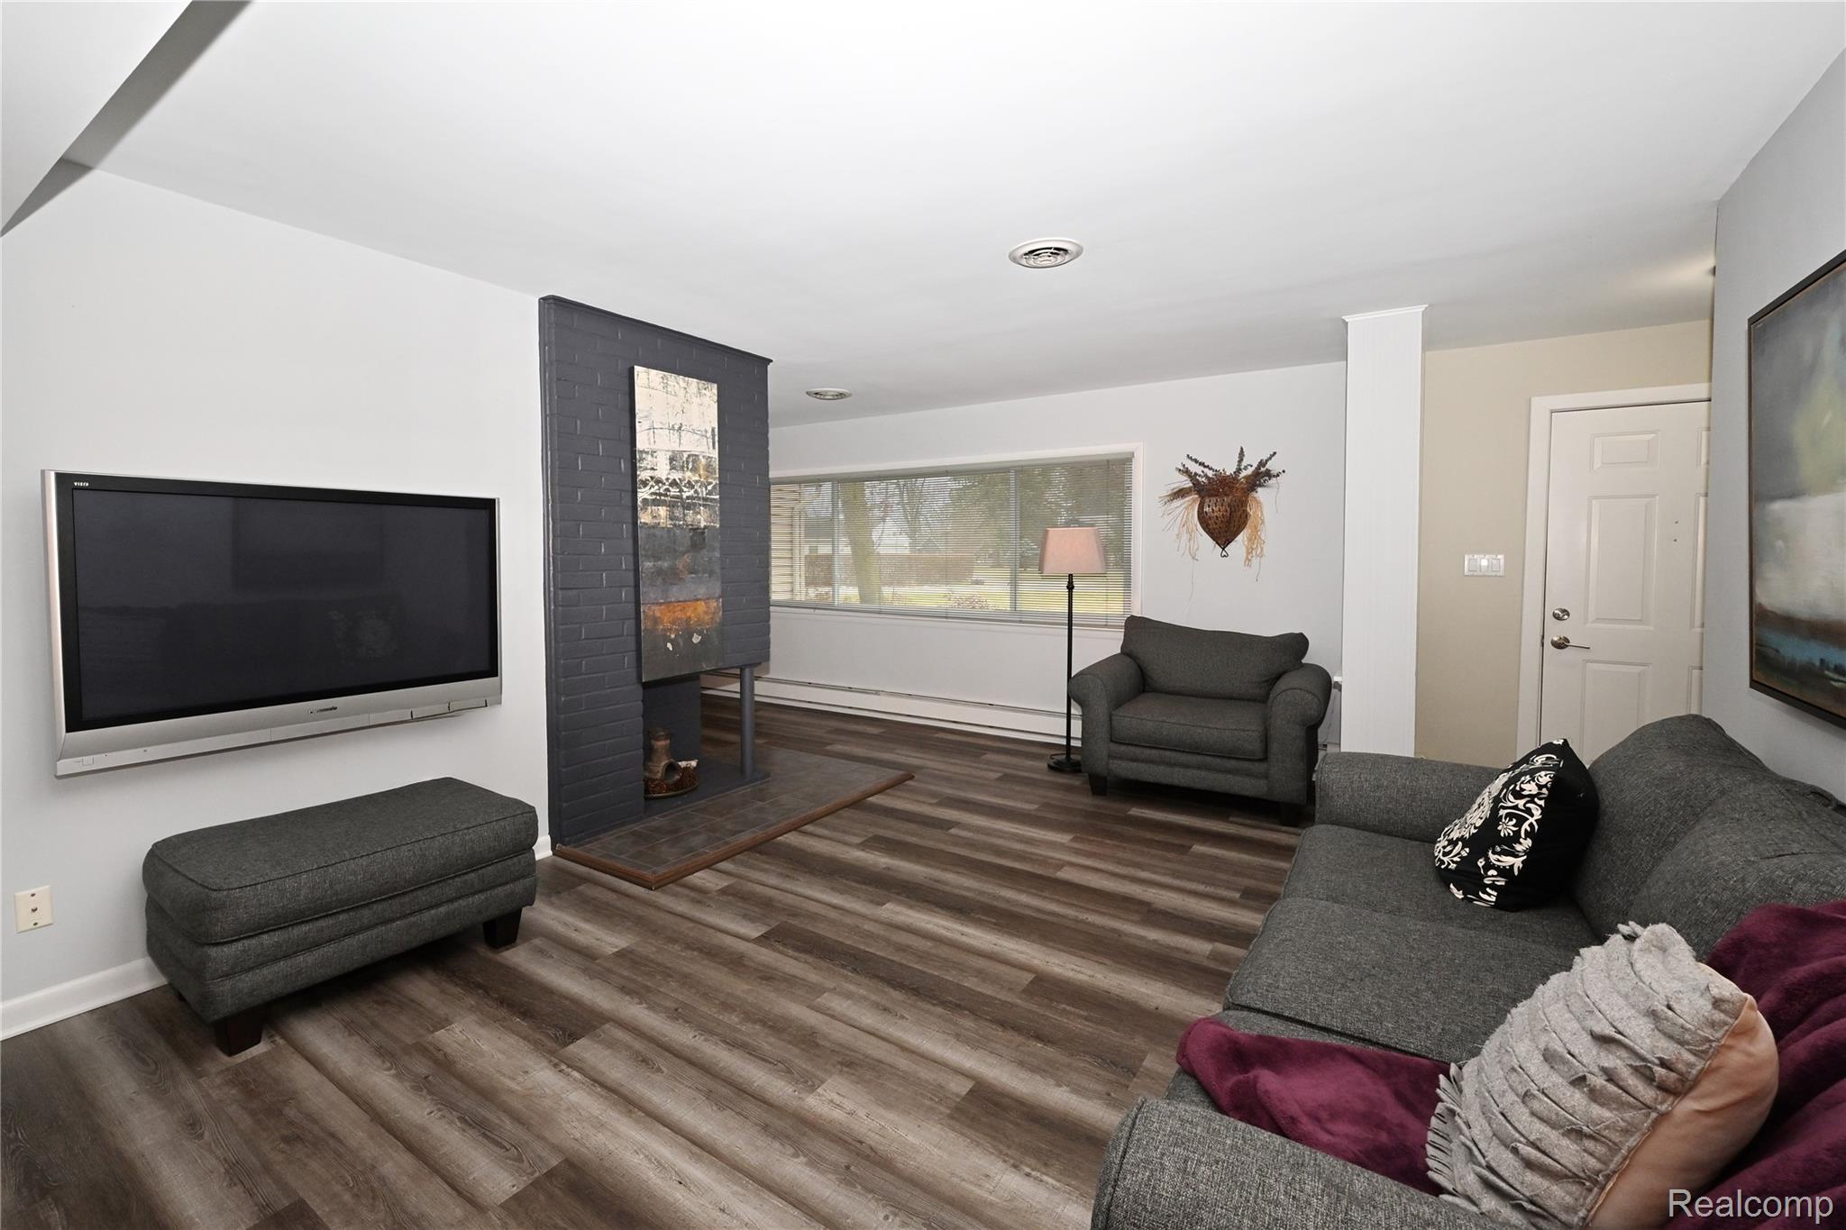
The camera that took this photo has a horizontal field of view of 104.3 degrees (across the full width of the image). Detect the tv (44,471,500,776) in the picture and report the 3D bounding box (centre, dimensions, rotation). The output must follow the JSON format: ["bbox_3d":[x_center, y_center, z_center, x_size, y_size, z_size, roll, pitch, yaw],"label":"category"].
[{"bbox_3d":[-2.072,-0.015,2.459,0.100,0.825,1.170,1,4,34],"label":"tv"}]

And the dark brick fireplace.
[{"bbox_3d":[-1.553,-0.192,3.927,0.660,2.470,1.340,1,4,34],"label":"dark brick fireplace"}]

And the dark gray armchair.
[{"bbox_3d":[1.602,0.522,4.062,1.240,0.950,0.930,1,4,34],"label":"dark gray armchair"}]

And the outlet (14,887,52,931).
[{"bbox_3d":[-2.492,0.824,2.013,0.012,0.113,0.068,1,4,34],"label":"outlet"}]

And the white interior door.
[{"bbox_3d":[3.616,-0.013,3.482,0.914,2.030,0.050,1,4,34],"label":"white interior door"}]

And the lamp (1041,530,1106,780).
[{"bbox_3d":[0.941,0.212,4.546,0.390,1.530,0.390,0,3,16],"label":"lamp"}]

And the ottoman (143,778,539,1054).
[{"bbox_3d":[-1.817,0.900,2.300,0.640,0.485,0.840,2,4,37],"label":"ottoman"}]

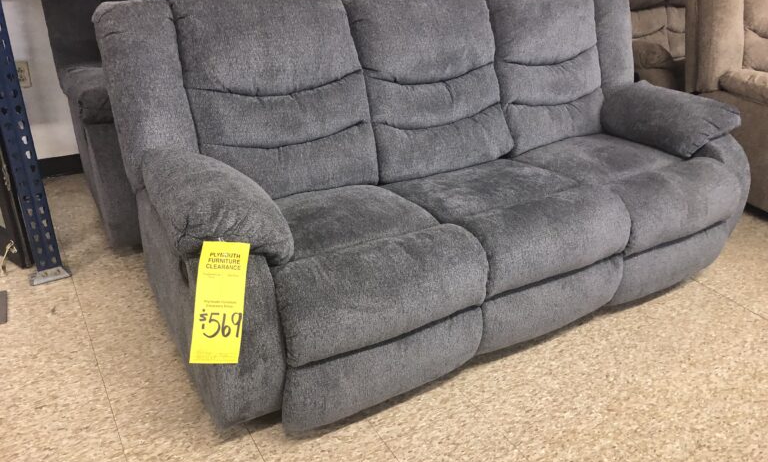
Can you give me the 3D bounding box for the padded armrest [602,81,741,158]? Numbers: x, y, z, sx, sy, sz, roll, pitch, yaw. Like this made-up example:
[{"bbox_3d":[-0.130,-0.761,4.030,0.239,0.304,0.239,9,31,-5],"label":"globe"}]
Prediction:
[{"bbox_3d":[1.214,-0.477,2.631,0.270,0.190,0.515,-14,33,-28],"label":"padded armrest"}]

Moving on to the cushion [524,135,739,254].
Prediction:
[{"bbox_3d":[0.950,-0.196,2.464,0.625,0.210,0.655,-14,33,-28],"label":"cushion"}]

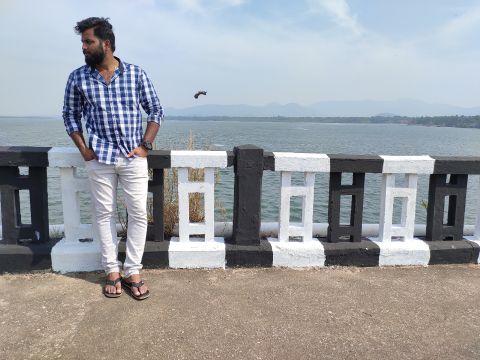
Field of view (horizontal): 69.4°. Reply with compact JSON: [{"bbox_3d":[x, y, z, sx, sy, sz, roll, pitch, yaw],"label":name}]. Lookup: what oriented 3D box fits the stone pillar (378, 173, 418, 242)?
[{"bbox_3d":[1.340,0.224,2.952,0.265,0.596,0.100,0,10,-6],"label":"stone pillar"}]

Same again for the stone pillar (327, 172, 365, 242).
[{"bbox_3d":[0.888,0.218,2.911,0.265,0.600,0.100,0,10,-6],"label":"stone pillar"}]

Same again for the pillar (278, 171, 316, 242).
[{"bbox_3d":[0.465,0.211,2.880,0.265,0.600,0.100,0,10,-6],"label":"pillar"}]

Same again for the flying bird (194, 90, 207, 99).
[{"bbox_3d":[-2.827,-6.165,25.000,0.850,0.450,0.500,8,12,36],"label":"flying bird"}]

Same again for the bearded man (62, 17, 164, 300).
[{"bbox_3d":[-0.807,-0.140,2.281,0.620,1.740,0.450,-1,10,-12],"label":"bearded man"}]

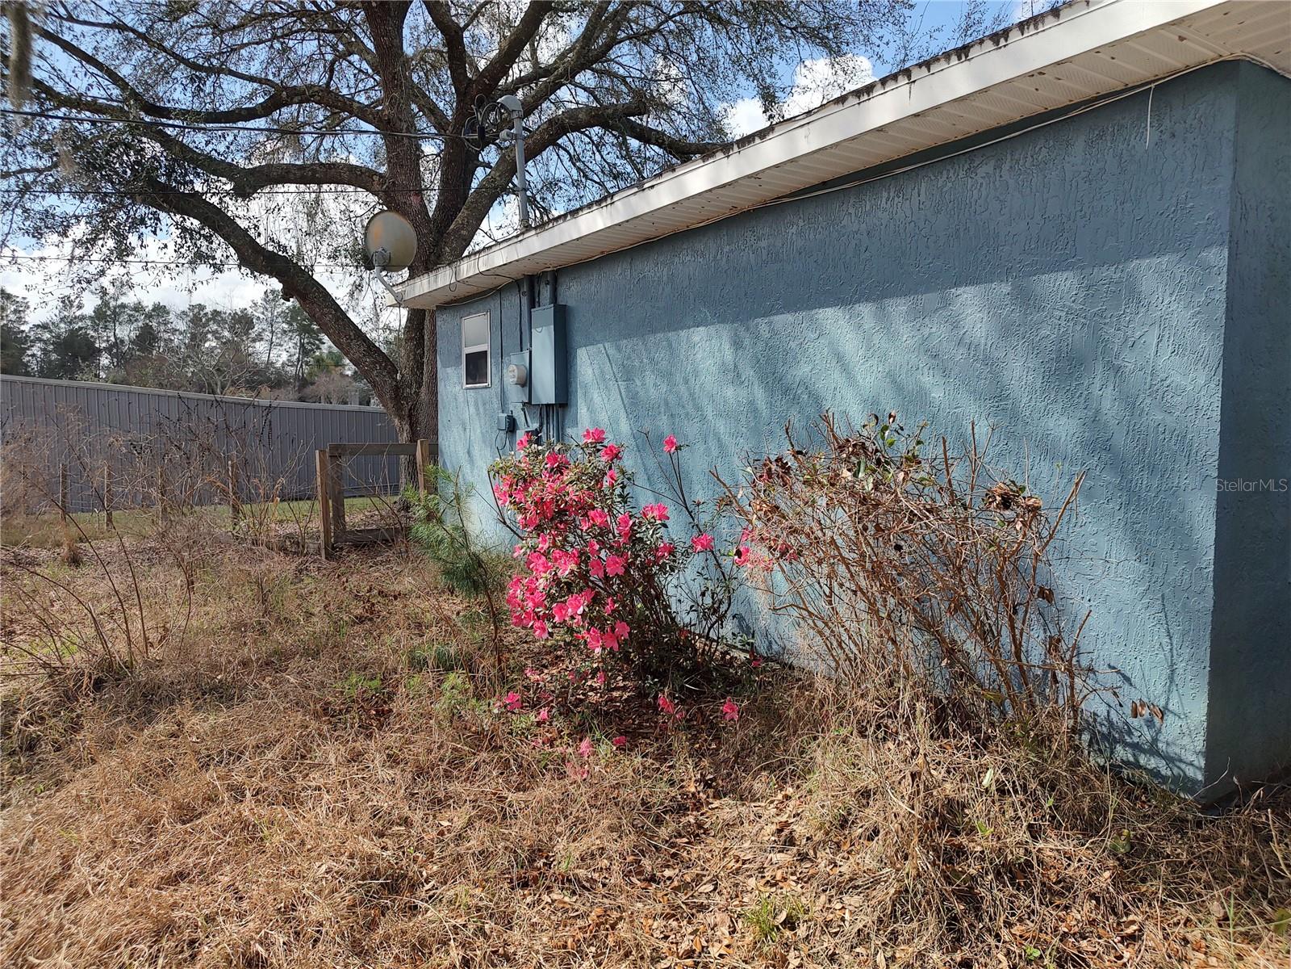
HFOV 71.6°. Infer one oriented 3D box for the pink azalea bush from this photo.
[{"bbox_3d":[-0.156,0.344,4.848,0.950,1.280,1.120,-2,4,-34],"label":"pink azalea bush"}]

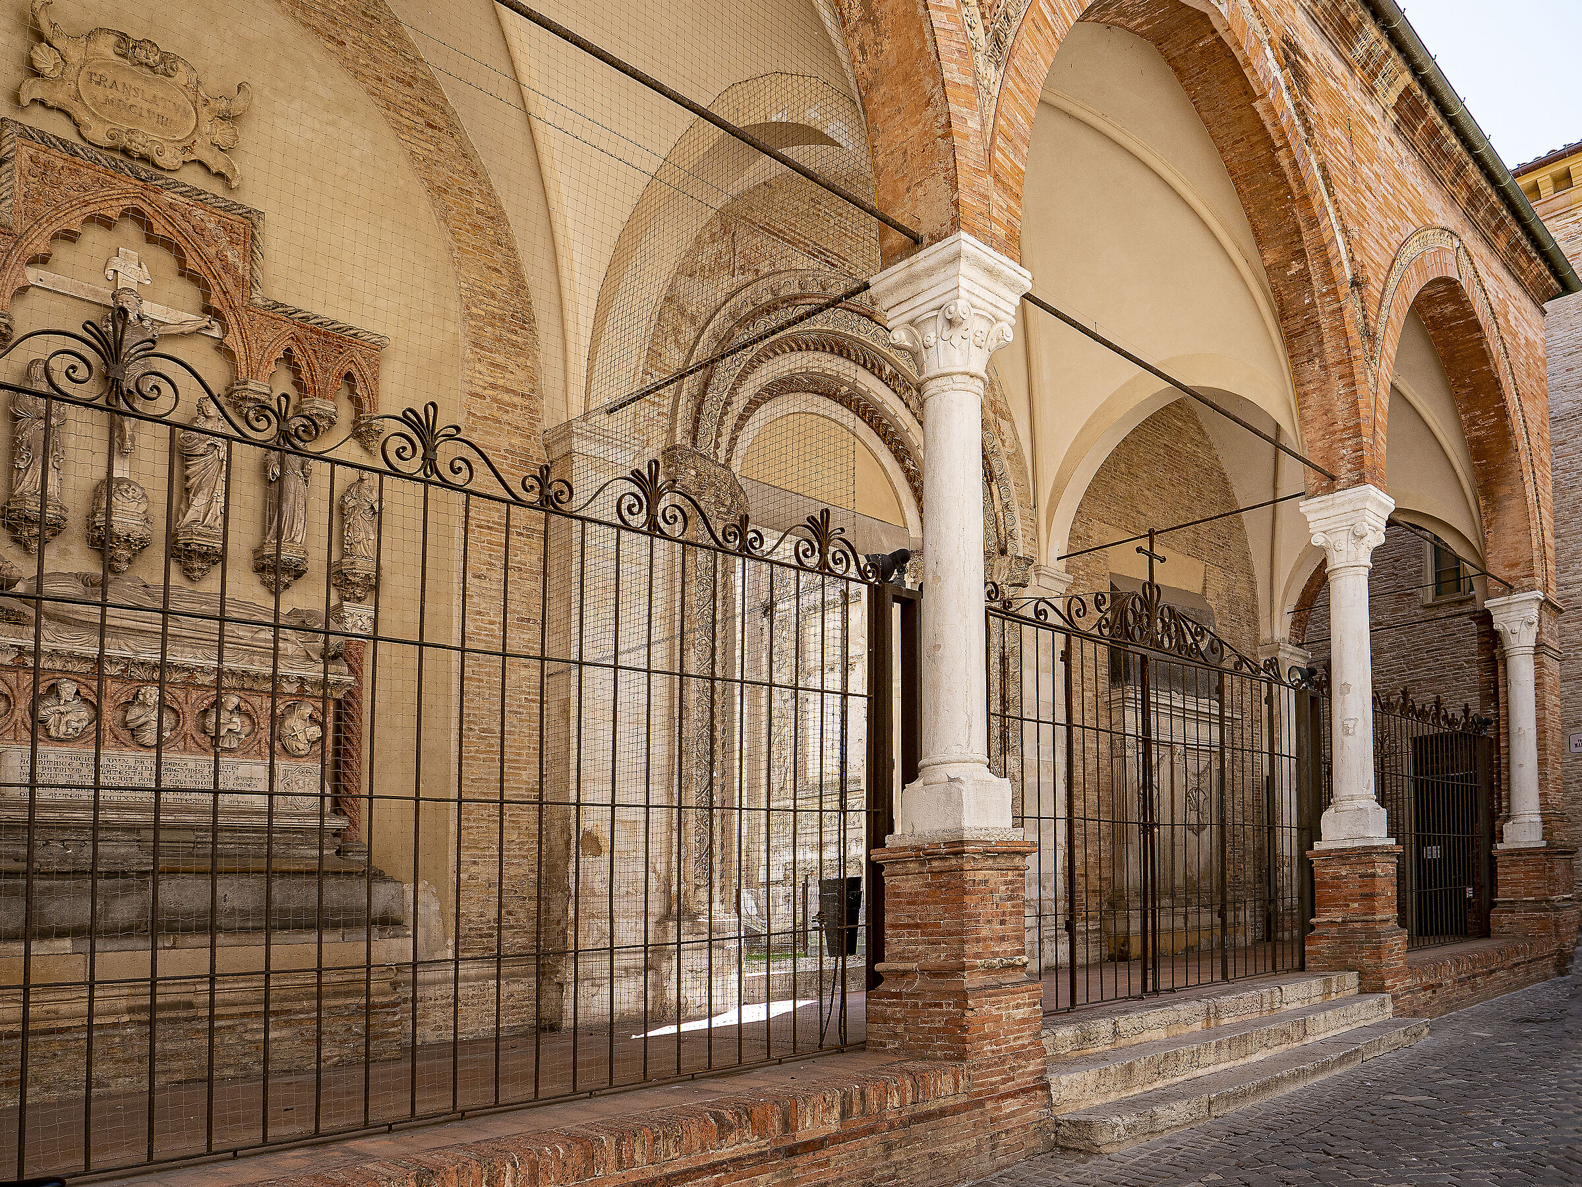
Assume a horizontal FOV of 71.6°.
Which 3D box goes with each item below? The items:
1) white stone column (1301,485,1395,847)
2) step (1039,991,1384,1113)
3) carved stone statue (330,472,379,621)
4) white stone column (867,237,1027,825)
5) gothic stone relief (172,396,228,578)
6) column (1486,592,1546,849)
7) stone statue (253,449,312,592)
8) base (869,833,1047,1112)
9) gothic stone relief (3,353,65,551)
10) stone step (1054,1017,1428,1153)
[{"bbox_3d":[4.820,0.654,9.434,0.560,2.960,0.560,-5,-7,44],"label":"white stone column"},{"bbox_3d":[3.057,3.025,7.515,5.062,0.170,0.340,13,-15,-43],"label":"step"},{"bbox_3d":[-2.729,-0.345,6.872,0.210,0.960,0.240,-8,-11,43],"label":"carved stone statue"},{"bbox_3d":[0.841,-0.273,5.700,0.560,2.960,0.560,-5,-7,44],"label":"white stone column"},{"bbox_3d":[-3.374,-0.596,6.264,0.210,1.040,0.250,-8,-11,43],"label":"gothic stone relief"},{"bbox_3d":[8.818,1.547,13.264,0.560,2.960,0.560,-5,-7,44],"label":"column"},{"bbox_3d":[-3.043,-0.500,6.572,0.210,1.000,0.250,-8,-11,43],"label":"stone statue"},{"bbox_3d":[0.849,1.907,5.558,0.620,1.310,0.620,-8,-11,43],"label":"base"},{"bbox_3d":[-3.945,-0.723,5.726,0.210,1.020,0.250,-8,-11,43],"label":"gothic stone relief"},{"bbox_3d":[3.249,3.152,7.299,4.972,0.165,0.340,13,-15,-43],"label":"stone step"}]

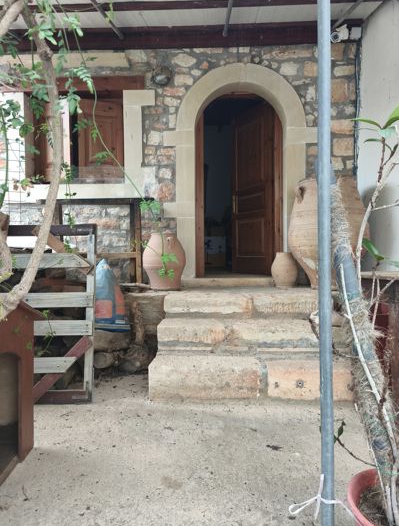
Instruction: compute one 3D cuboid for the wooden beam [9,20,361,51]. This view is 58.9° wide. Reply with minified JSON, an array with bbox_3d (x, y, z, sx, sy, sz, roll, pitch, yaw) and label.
[{"bbox_3d":[-0.183,-2.536,3.947,3.953,0.184,0.100,0,2,2],"label":"wooden beam"}]

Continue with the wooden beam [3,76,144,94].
[{"bbox_3d":[-1.437,-2.034,4.096,1.632,0.152,0.130,0,2,2],"label":"wooden beam"}]

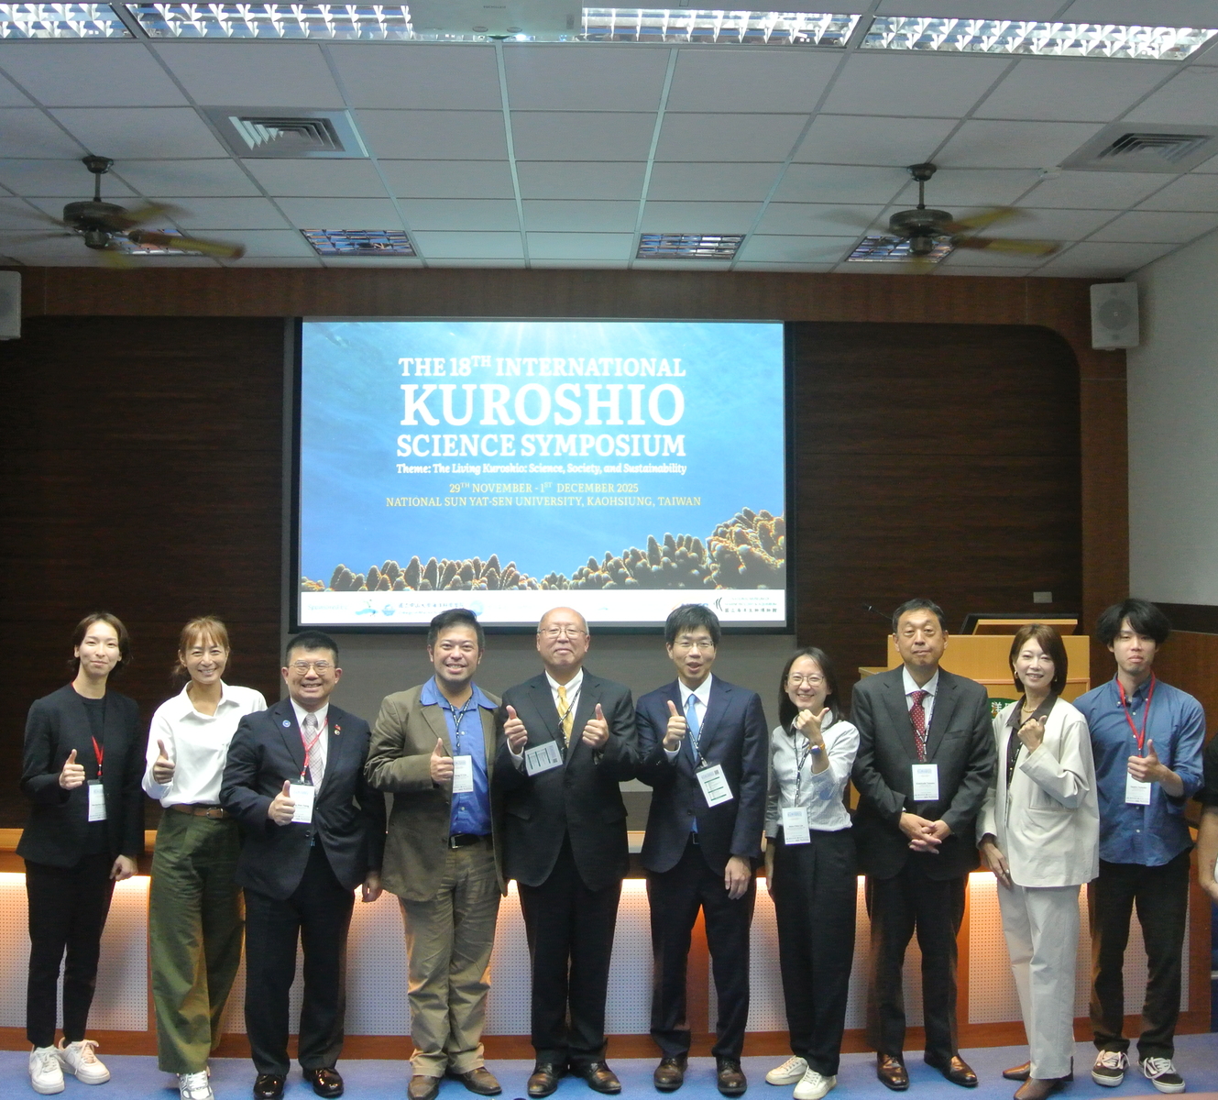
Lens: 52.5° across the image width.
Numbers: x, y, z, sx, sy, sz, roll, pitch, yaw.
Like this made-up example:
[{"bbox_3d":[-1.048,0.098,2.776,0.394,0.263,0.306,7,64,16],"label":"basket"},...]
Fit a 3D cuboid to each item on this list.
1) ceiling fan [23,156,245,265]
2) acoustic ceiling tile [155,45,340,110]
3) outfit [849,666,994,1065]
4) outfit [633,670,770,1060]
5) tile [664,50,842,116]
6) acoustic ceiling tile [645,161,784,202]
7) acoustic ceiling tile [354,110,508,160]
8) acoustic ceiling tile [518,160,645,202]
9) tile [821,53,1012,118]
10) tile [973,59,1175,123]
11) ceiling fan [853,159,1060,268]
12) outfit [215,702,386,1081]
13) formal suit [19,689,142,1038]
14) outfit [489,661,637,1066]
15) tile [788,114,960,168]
[{"bbox_3d":[-2.220,-1.515,5.360,1.280,0.410,1.280,0,-1,-2],"label":"ceiling fan"},{"bbox_3d":[-1.276,-1.702,4.427,0.595,0.020,0.595,0,-1,-2],"label":"acoustic ceiling tile"},{"bbox_3d":[1.156,1.168,4.564,0.530,1.471,0.370,0,0,6],"label":"outfit"},{"bbox_3d":[0.335,1.135,4.488,0.480,1.400,0.360,0,-1,5],"label":"outfit"},{"bbox_3d":[0.517,-1.718,4.553,0.600,0.018,0.600,0,-1,-2],"label":"tile"},{"bbox_3d":[0.479,-1.690,5.664,0.595,0.020,0.595,0,-1,-2],"label":"acoustic ceiling tile"},{"bbox_3d":[-0.708,-1.720,5.118,0.600,0.018,0.600,0,-1,-2],"label":"acoustic ceiling tile"},{"bbox_3d":[-0.120,-1.689,5.645,0.595,0.020,0.595,0,-1,-2],"label":"acoustic ceiling tile"},{"bbox_3d":[1.119,-1.714,4.574,0.600,0.018,0.600,0,-1,-2],"label":"tile"},{"bbox_3d":[1.701,-1.687,4.530,0.595,0.020,0.595,0,-1,-2],"label":"tile"},{"bbox_3d":[1.390,-1.505,5.470,1.280,0.410,1.280,0,-1,-2],"label":"ceiling fan"},{"bbox_3d":[-1.110,1.218,4.464,0.587,1.358,0.420,0,0,-10],"label":"outfit"},{"bbox_3d":[-1.932,1.157,4.512,0.460,1.319,0.360,0,0,-11],"label":"formal suit"},{"bbox_3d":[-0.159,1.162,4.495,0.527,1.445,0.400,0,0,-2],"label":"outfit"},{"bbox_3d":[1.101,-1.692,5.092,0.595,0.020,0.595,0,-1,-2],"label":"tile"}]

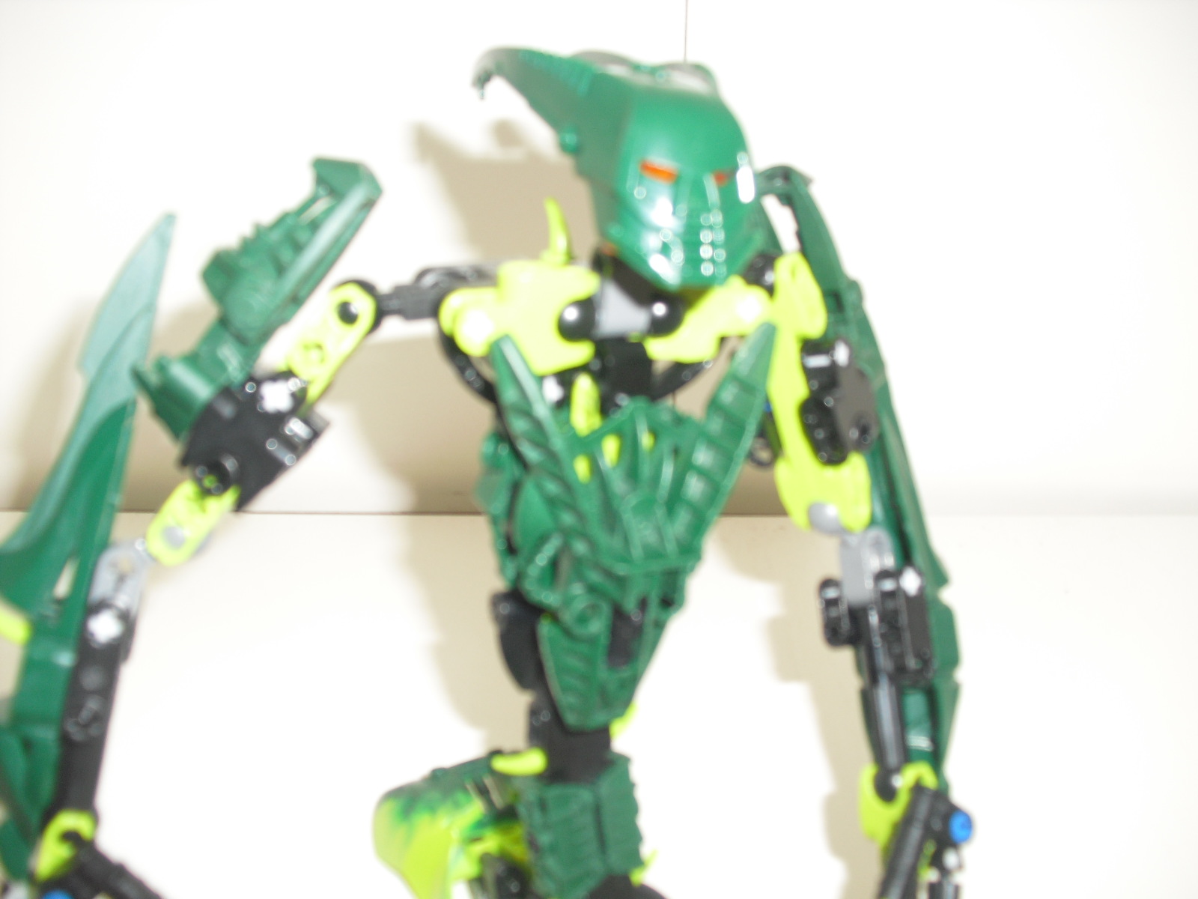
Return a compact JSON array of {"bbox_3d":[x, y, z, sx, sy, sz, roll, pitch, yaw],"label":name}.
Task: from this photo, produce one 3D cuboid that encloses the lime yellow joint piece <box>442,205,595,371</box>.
[{"bbox_3d":[-0.019,-0.038,0.296,0.034,0.036,0.022,-9,26,-20],"label":"lime yellow joint piece"}]

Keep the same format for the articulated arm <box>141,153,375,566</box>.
[{"bbox_3d":[-0.082,-0.021,0.295,0.044,0.102,0.033,38,3,-3],"label":"articulated arm"}]

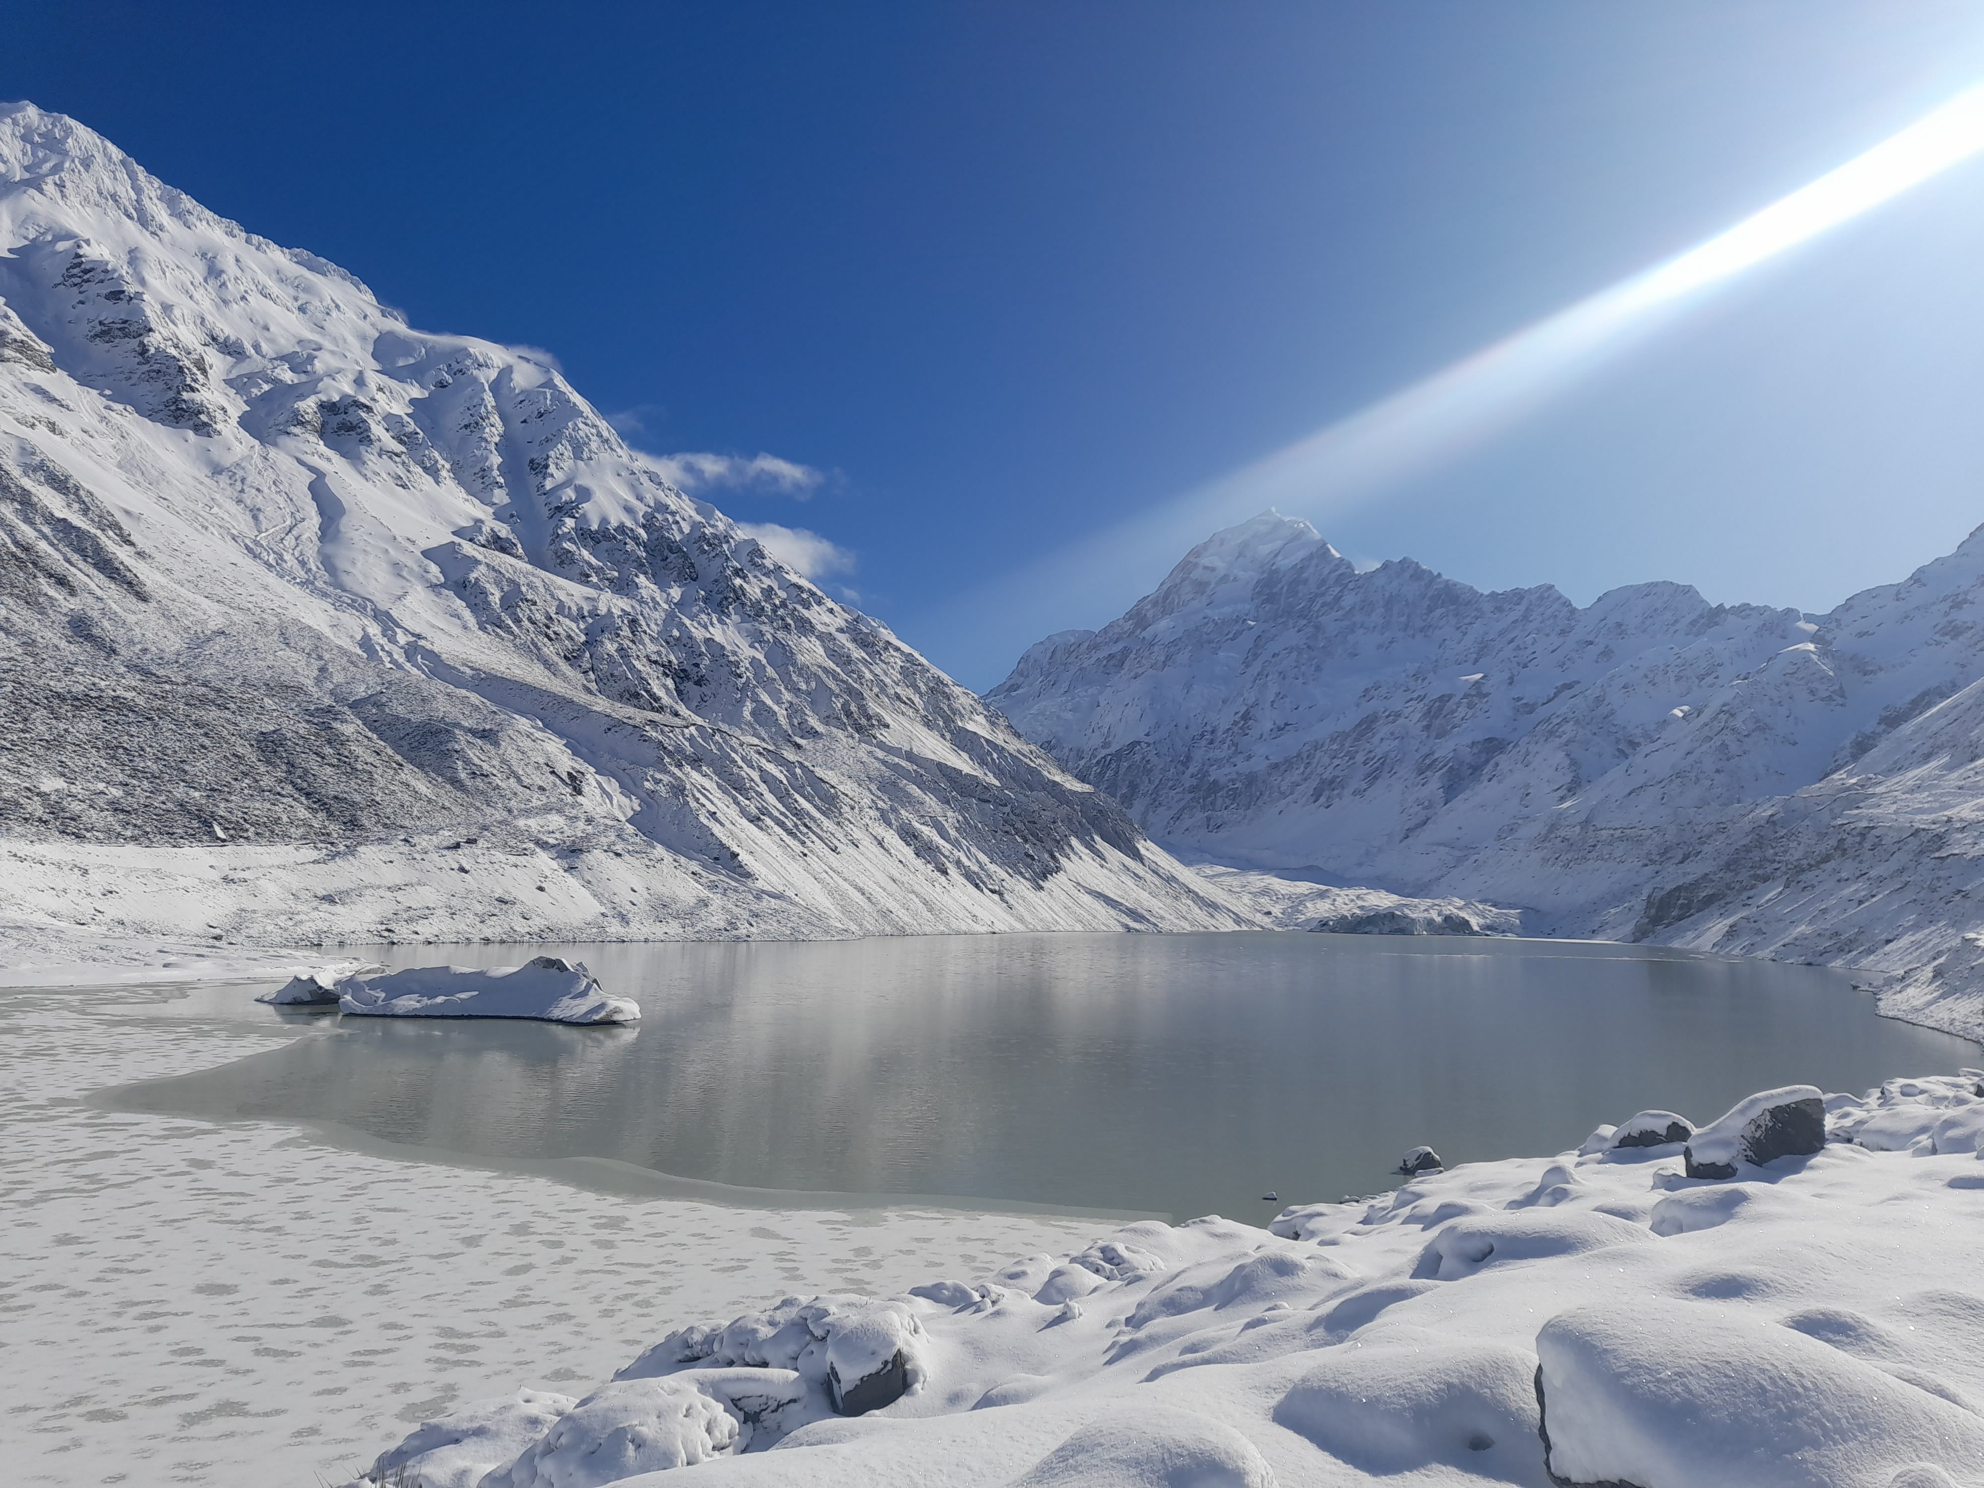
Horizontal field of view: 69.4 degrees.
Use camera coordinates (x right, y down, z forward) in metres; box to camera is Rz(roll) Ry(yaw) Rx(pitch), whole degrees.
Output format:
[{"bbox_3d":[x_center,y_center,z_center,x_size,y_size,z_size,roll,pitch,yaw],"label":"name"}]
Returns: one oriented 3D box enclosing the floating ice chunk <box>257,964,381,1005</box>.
[{"bbox_3d":[-48.600,17.191,102.137,8.000,2.600,5.000,-2,-8,15],"label":"floating ice chunk"}]

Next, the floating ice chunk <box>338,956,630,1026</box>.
[{"bbox_3d":[-29.300,14.481,85.144,18.200,3.600,7.500,-3,-8,23],"label":"floating ice chunk"}]

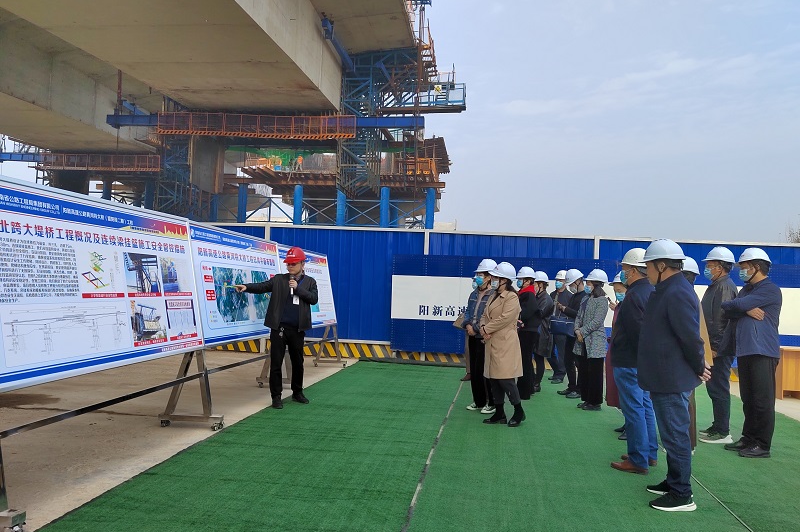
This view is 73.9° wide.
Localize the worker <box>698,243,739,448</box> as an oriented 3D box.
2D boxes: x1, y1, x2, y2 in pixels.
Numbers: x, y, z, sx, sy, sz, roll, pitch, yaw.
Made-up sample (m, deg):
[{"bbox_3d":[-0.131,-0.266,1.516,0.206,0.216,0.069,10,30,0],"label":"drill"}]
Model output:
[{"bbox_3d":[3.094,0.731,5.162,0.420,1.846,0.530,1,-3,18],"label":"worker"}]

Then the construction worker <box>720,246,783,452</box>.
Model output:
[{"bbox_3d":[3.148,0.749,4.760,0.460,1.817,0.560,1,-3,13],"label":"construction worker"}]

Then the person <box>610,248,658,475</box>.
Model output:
[{"bbox_3d":[1.916,0.734,4.323,0.430,1.758,0.540,0,-3,33],"label":"person"}]

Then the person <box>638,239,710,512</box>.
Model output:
[{"bbox_3d":[1.877,0.701,3.634,0.430,1.771,0.550,1,-3,20],"label":"person"}]

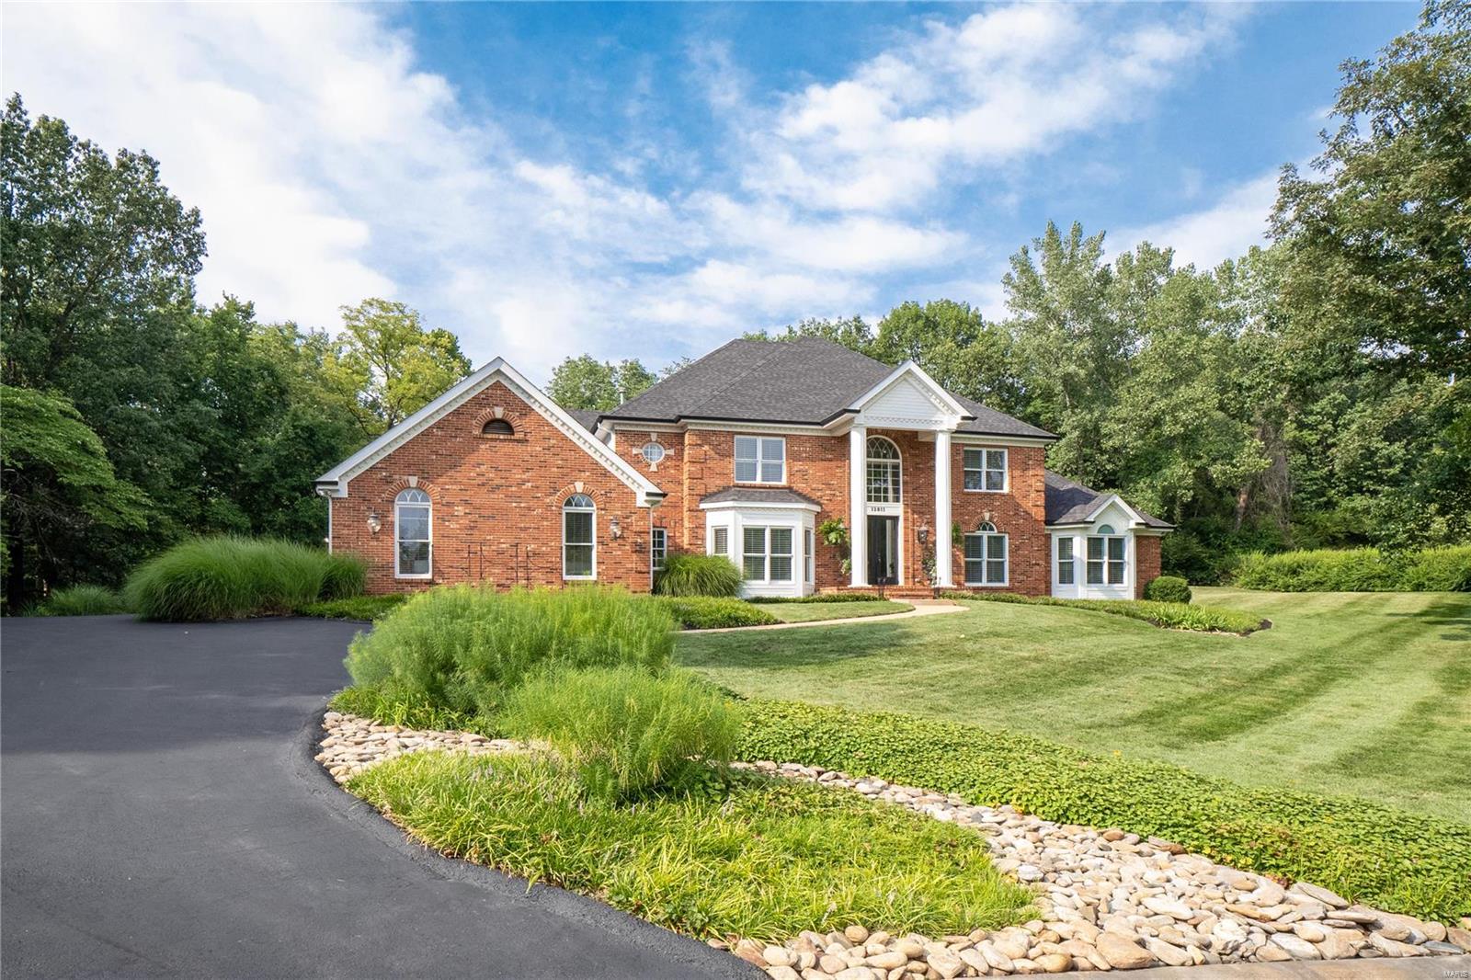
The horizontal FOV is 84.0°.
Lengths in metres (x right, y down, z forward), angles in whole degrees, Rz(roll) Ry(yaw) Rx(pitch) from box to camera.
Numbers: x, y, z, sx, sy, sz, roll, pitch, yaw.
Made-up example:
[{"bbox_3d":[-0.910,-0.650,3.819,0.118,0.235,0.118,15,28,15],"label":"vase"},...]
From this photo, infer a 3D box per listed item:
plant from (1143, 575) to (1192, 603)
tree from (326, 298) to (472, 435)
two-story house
[{"bbox_3d":[16.377,3.770,31.000,1.750,1.150,1.700,1,-4,-14],"label":"plant"},{"bbox_3d":[-17.695,-2.297,43.000,8.000,15.200,8.000,1,-4,-14],"label":"tree"},{"bbox_3d":[2.000,-1.350,31.400,29.500,10.600,15.500,1,-4,-14],"label":"two-story house"}]

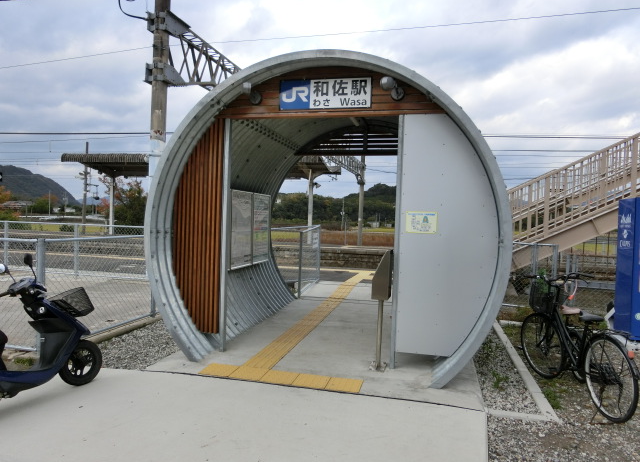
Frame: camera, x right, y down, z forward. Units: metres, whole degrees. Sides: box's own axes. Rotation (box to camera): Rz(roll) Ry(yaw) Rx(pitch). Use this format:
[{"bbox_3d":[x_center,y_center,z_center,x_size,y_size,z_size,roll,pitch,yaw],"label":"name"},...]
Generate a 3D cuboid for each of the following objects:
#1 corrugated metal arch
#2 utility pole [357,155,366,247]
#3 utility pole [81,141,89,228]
[{"bbox_3d":[0.347,-0.215,6.036,3.506,3.010,3.600,2,2,14],"label":"corrugated metal arch"},{"bbox_3d":[3.404,-2.596,37.500,0.350,7.710,0.350,2,2,14],"label":"utility pole"},{"bbox_3d":[-12.668,-2.320,25.000,0.220,5.040,0.220,2,2,14],"label":"utility pole"}]

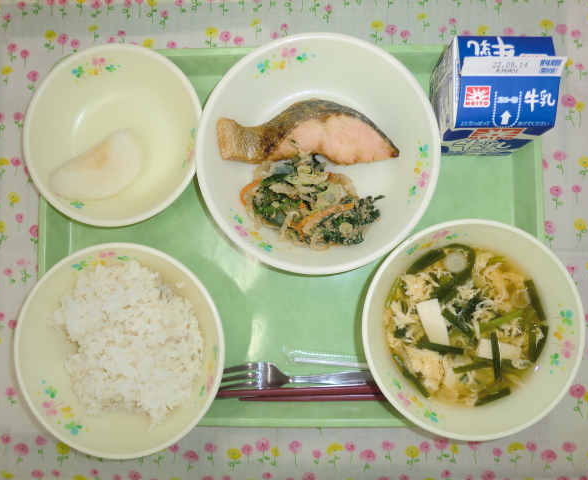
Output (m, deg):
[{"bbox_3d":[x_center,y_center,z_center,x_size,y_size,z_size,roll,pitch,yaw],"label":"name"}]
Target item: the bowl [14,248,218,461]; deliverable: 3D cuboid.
[{"bbox_3d":[-0.104,0.068,0.312,0.127,0.051,0.127,0,87,0],"label":"bowl"}]

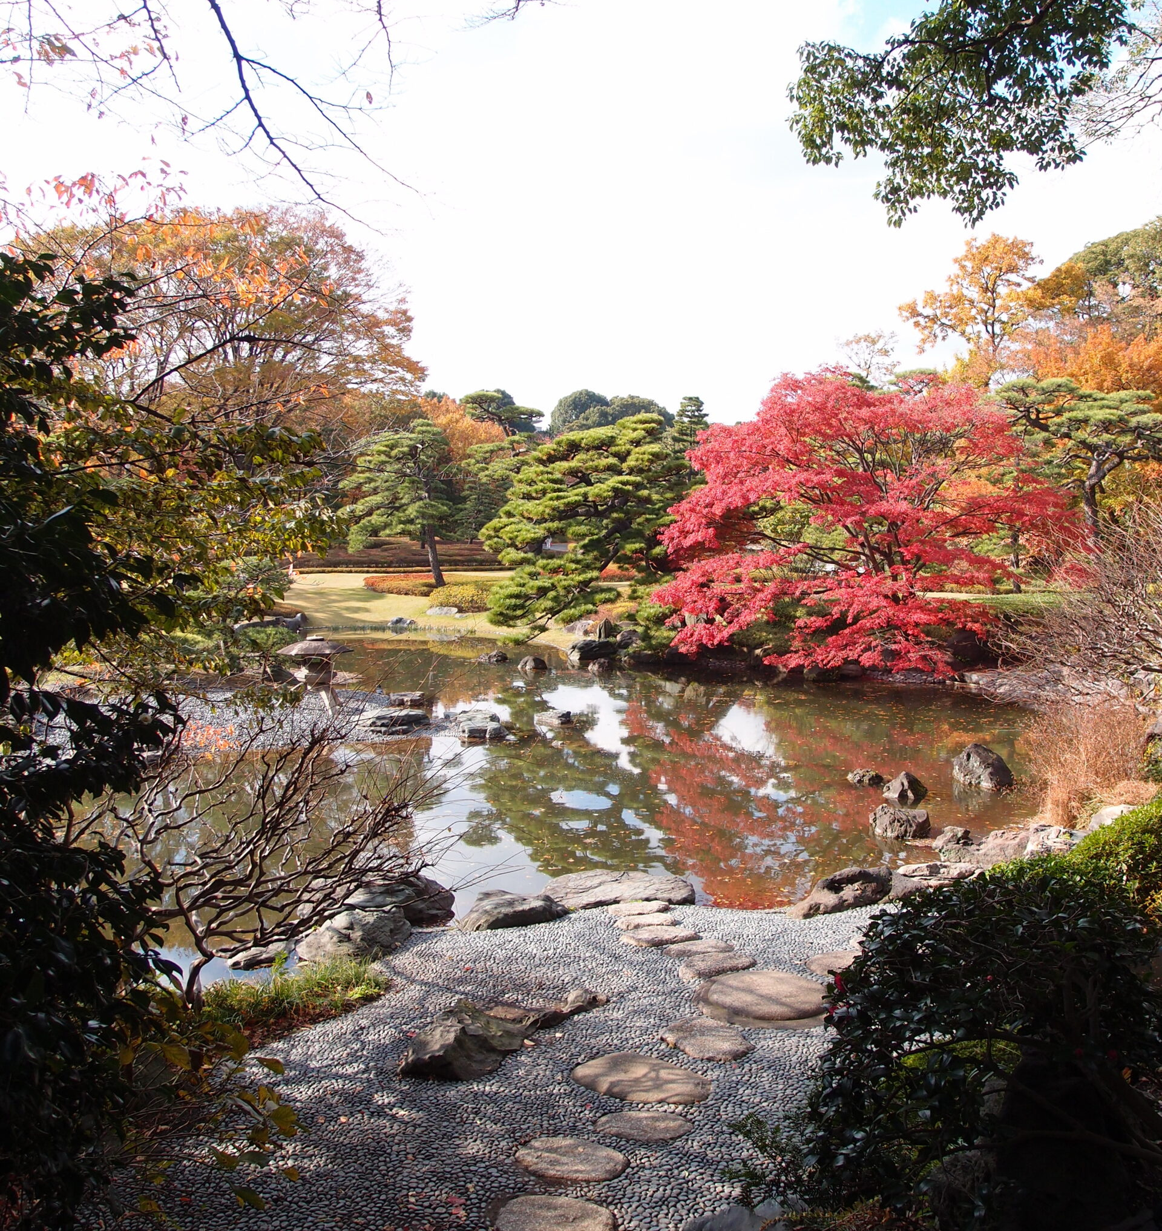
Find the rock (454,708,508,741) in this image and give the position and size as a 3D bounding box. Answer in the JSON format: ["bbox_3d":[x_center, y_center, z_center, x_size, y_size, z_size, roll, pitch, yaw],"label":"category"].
[{"bbox_3d":[-1.722,1.920,21.867,0.880,0.400,0.850,0,3,0],"label":"rock"}]

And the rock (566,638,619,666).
[{"bbox_3d":[0.340,0.987,37.050,1.400,0.620,1.000,0,3,0],"label":"rock"}]

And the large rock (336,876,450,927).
[{"bbox_3d":[-1.667,2.495,11.153,1.020,0.380,0.600,0,3,0],"label":"large rock"}]

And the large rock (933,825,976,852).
[{"bbox_3d":[4.069,2.407,13.645,0.430,0.280,0.360,0,3,0],"label":"large rock"}]

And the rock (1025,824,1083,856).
[{"bbox_3d":[4.870,2.295,12.875,0.582,0.250,0.512,2,4,21],"label":"rock"}]

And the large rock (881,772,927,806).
[{"bbox_3d":[4.291,2.243,16.596,0.560,0.380,0.450,0,3,0],"label":"large rock"}]

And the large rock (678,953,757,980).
[{"bbox_3d":[0.978,2.486,8.951,0.570,0.070,0.342,-2,4,-24],"label":"large rock"}]

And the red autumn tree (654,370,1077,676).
[{"bbox_3d":[7.898,-2.828,34.697,11.200,8.000,9.000,0,3,0],"label":"red autumn tree"}]

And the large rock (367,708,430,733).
[{"bbox_3d":[-3.023,1.699,20.392,1.091,0.361,0.709,-1,4,-8],"label":"large rock"}]

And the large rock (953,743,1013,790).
[{"bbox_3d":[5.337,1.966,16.611,0.794,0.557,0.675,1,4,18],"label":"large rock"}]

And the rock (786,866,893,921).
[{"bbox_3d":[2.336,2.453,11.370,0.950,0.340,0.480,-2,4,-26],"label":"rock"}]

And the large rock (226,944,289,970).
[{"bbox_3d":[-2.539,2.659,9.850,0.476,0.118,0.238,-3,5,-34],"label":"large rock"}]

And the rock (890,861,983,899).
[{"bbox_3d":[3.355,2.463,11.824,0.800,0.270,0.500,0,3,-5],"label":"rock"}]

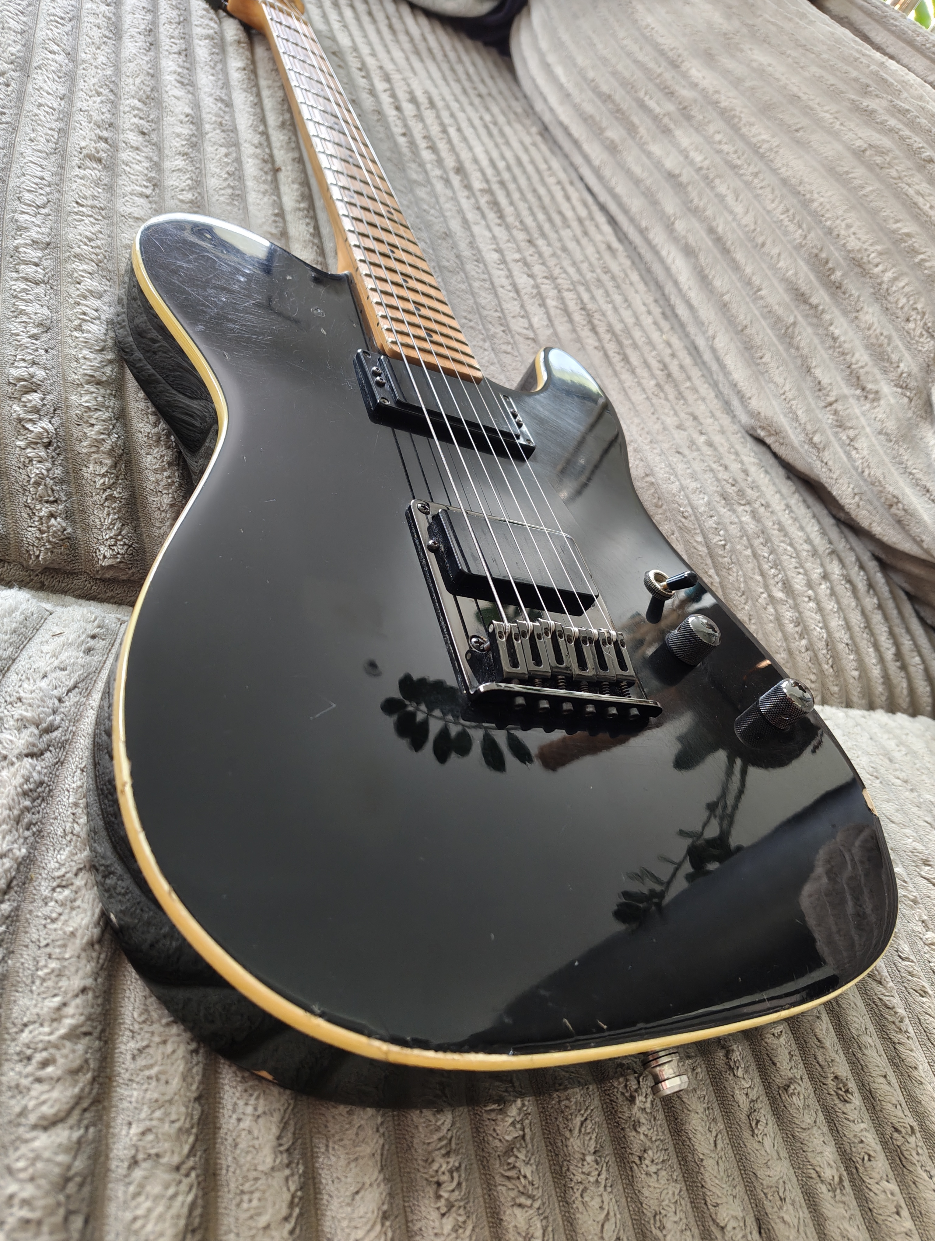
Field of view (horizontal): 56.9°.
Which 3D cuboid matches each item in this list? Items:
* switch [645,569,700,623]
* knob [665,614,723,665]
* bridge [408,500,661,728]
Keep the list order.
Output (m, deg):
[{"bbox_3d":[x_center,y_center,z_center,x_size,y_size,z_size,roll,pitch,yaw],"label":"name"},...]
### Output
[{"bbox_3d":[0.099,-0.020,0.415,0.020,0.017,0.016,41,37,2],"label":"switch"},{"bbox_3d":[0.103,0.008,0.390,0.019,0.017,0.019,9,47,-34],"label":"knob"},{"bbox_3d":[0.029,-0.008,0.345,0.089,0.016,0.103,9,47,-34],"label":"bridge"}]

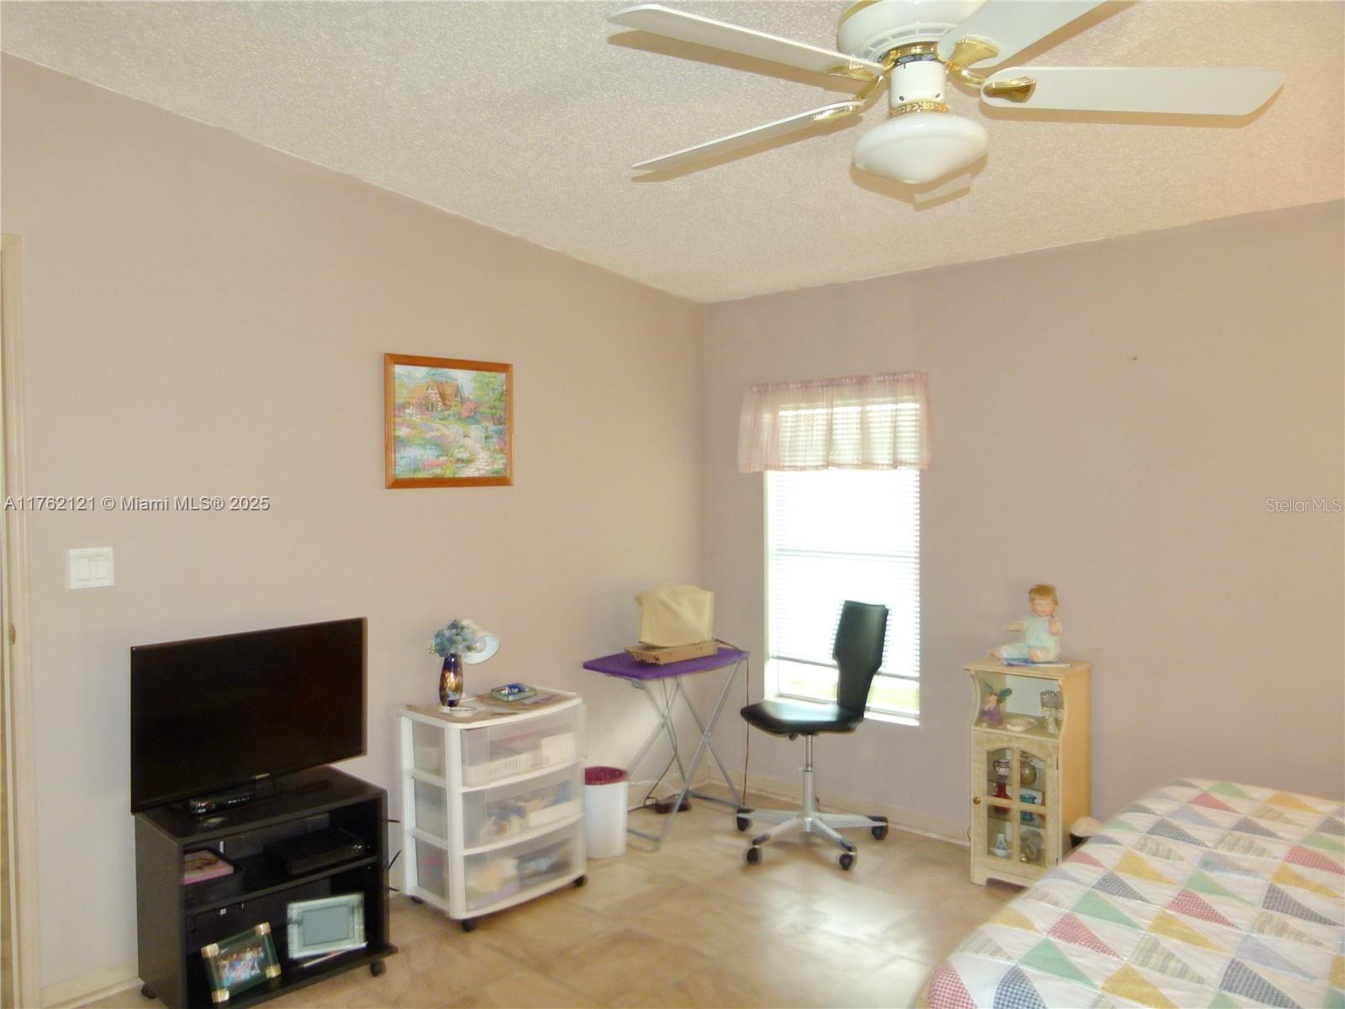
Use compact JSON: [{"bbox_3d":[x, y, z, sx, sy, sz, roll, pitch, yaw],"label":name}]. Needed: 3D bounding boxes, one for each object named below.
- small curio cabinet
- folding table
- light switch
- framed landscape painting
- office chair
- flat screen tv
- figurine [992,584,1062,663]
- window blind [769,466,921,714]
[{"bbox_3d":[1.304,0.977,3.535,0.340,0.805,0.333,1,2,40],"label":"small curio cabinet"},{"bbox_3d":[0.003,1.022,4.199,0.477,0.695,0.685,1,2,43],"label":"folding table"},{"bbox_3d":[-1.669,0.184,2.799,0.012,0.114,0.114,1,2,43],"label":"light switch"},{"bbox_3d":[-0.827,-0.308,3.685,0.028,0.486,0.573,1,2,43],"label":"framed landscape painting"},{"bbox_3d":[0.561,0.882,3.924,0.626,0.983,0.596,-1,2,-18],"label":"office chair"},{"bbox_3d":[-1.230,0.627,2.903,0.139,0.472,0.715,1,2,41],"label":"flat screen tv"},{"bbox_3d":[1.284,0.430,3.516,0.229,0.270,0.179,0,2,29],"label":"figurine"},{"bbox_3d":[0.759,0.249,4.284,0.785,1.192,0.045,1,2,43],"label":"window blind"}]

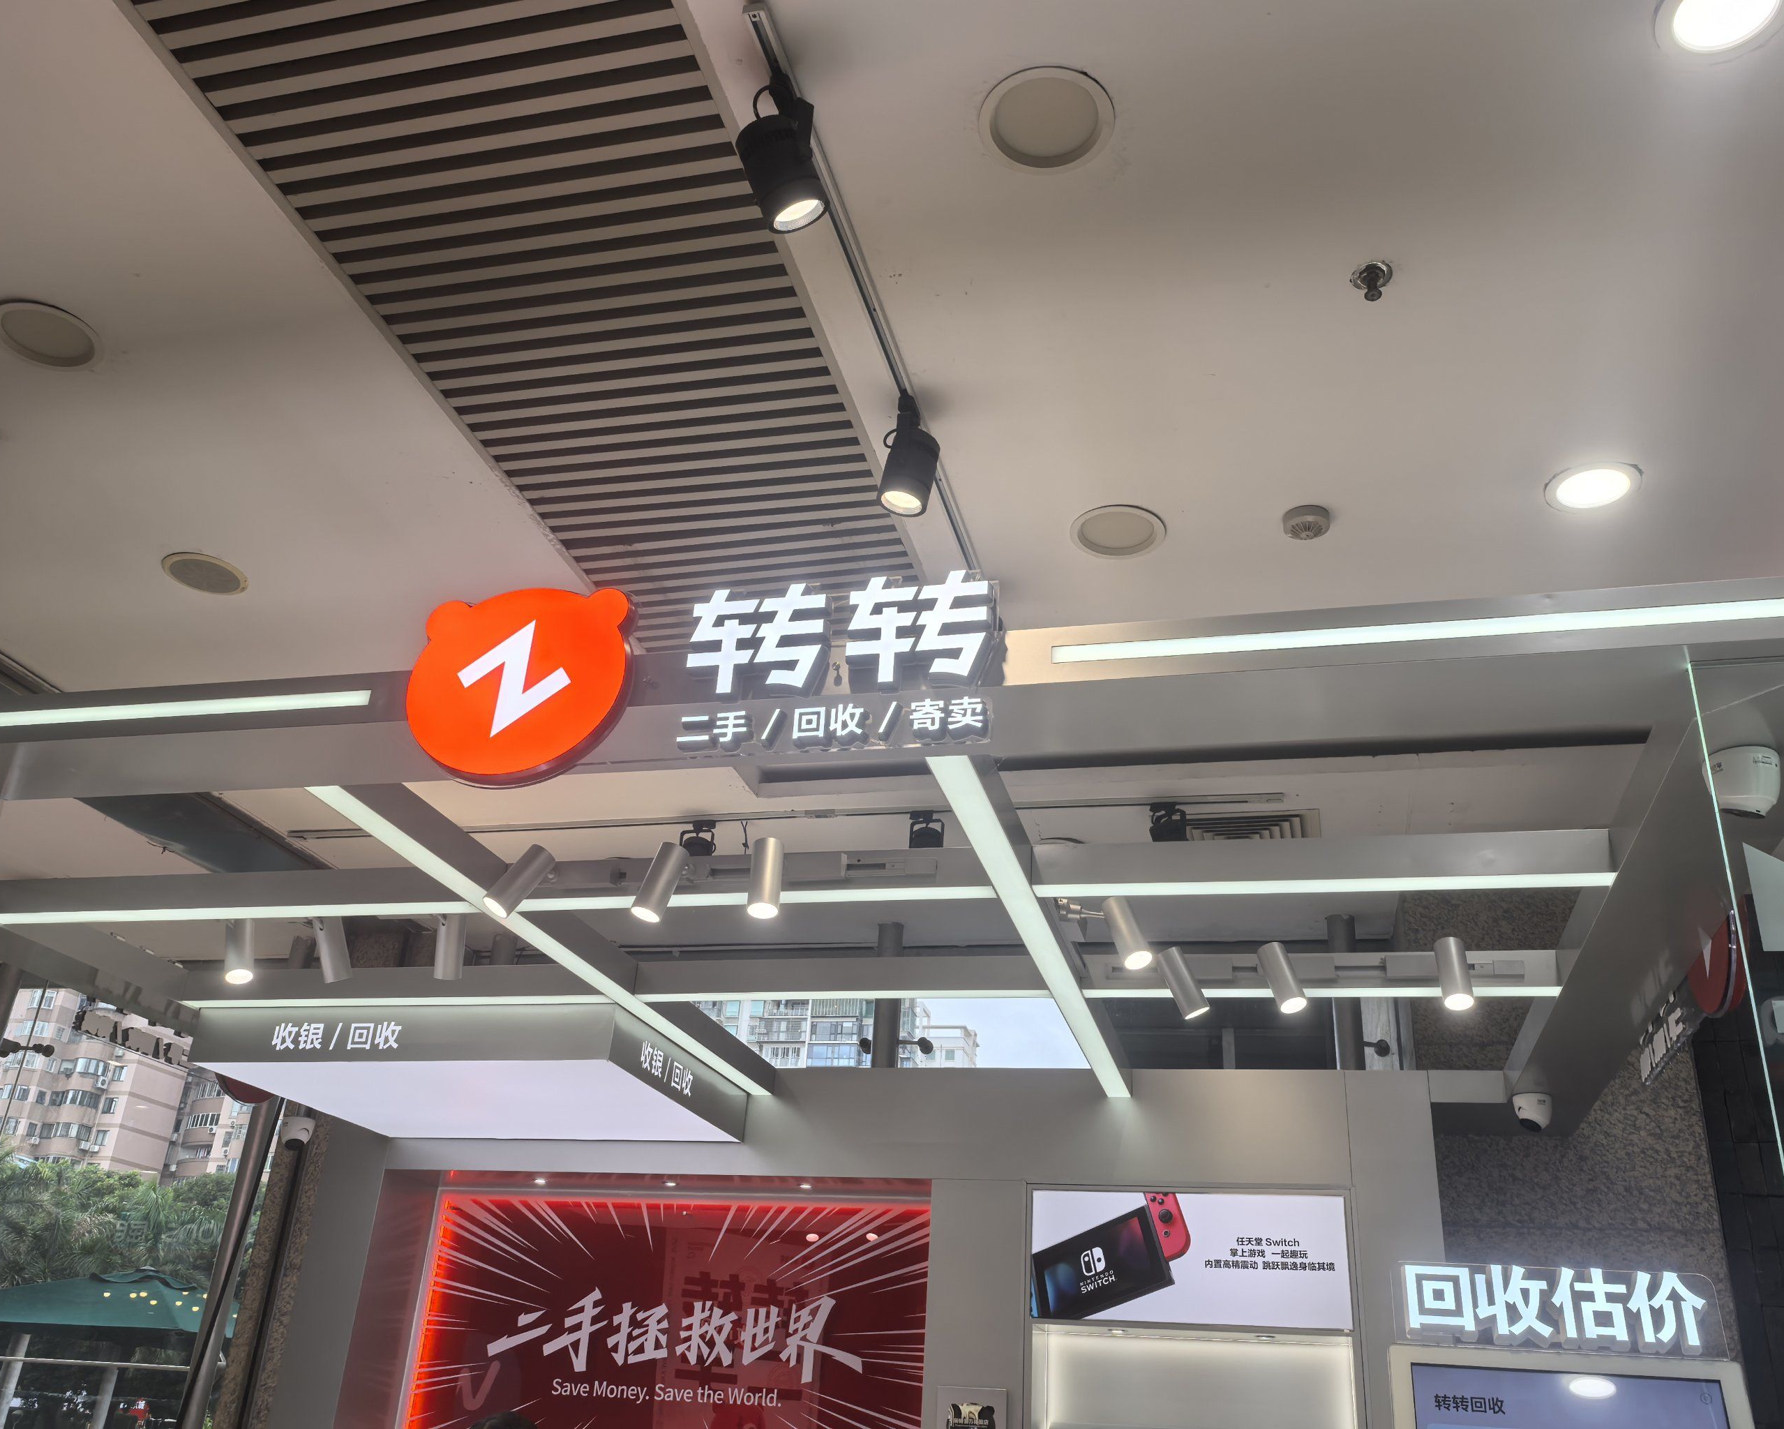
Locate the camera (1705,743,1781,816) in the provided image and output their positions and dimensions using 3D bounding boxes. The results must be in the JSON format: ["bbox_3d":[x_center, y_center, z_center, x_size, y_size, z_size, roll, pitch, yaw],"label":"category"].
[{"bbox_3d":[1.345,0.110,2.333,0.117,0.096,0.117,16,-29,-23],"label":"camera"}]

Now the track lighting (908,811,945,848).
[{"bbox_3d":[0.124,0.432,5.178,0.120,0.200,0.140,-3,-27,14],"label":"track lighting"}]

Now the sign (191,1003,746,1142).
[{"bbox_3d":[-1.288,1.173,4.779,1.351,0.159,1.171,-3,-27,14],"label":"sign"}]

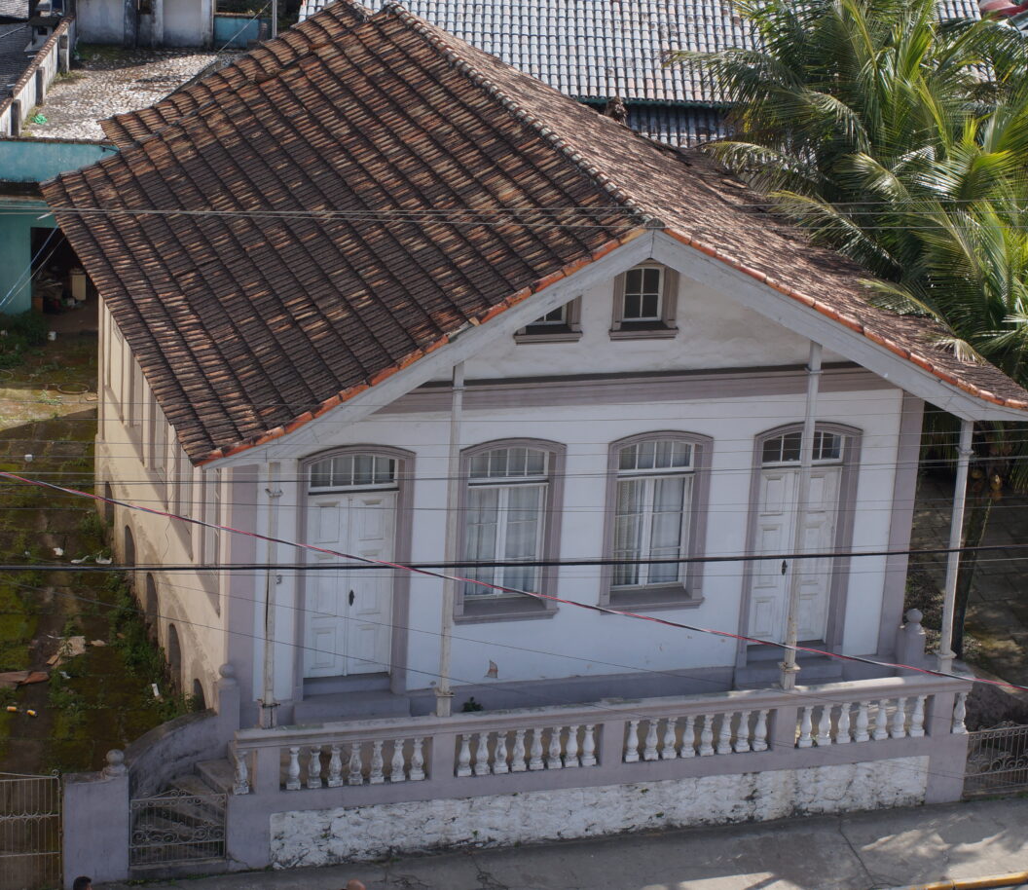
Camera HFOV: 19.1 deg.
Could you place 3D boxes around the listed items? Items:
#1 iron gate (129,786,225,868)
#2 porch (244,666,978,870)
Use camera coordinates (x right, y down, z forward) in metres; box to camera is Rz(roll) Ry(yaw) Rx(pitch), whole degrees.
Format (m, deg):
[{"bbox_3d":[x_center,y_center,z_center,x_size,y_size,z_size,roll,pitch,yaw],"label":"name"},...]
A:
[{"bbox_3d":[-4.006,4.523,36.313,1.174,0.907,0.061,-3,21,-16],"label":"iron gate"},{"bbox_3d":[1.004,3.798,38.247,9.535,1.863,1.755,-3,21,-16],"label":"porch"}]

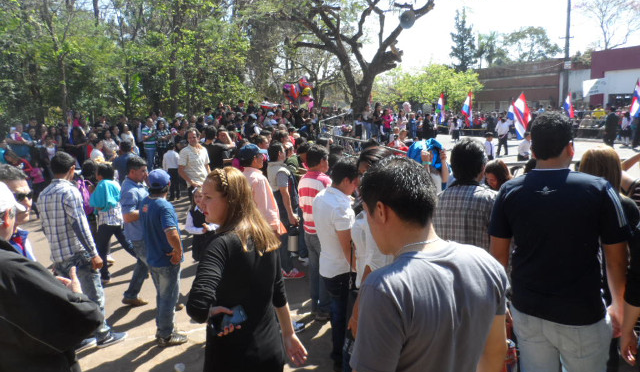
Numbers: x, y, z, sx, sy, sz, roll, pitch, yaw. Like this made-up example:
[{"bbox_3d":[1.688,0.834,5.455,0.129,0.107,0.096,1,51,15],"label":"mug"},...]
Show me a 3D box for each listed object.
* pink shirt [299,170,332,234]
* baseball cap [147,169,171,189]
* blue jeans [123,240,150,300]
[{"bbox_3d":[-0.034,0.159,4.280,0.280,0.630,0.430,-10,12,-39],"label":"pink shirt"},{"bbox_3d":[-1.465,-0.068,4.050,0.180,0.145,0.250,-1,10,10],"label":"baseball cap"},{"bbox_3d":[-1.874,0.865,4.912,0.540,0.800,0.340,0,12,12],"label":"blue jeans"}]

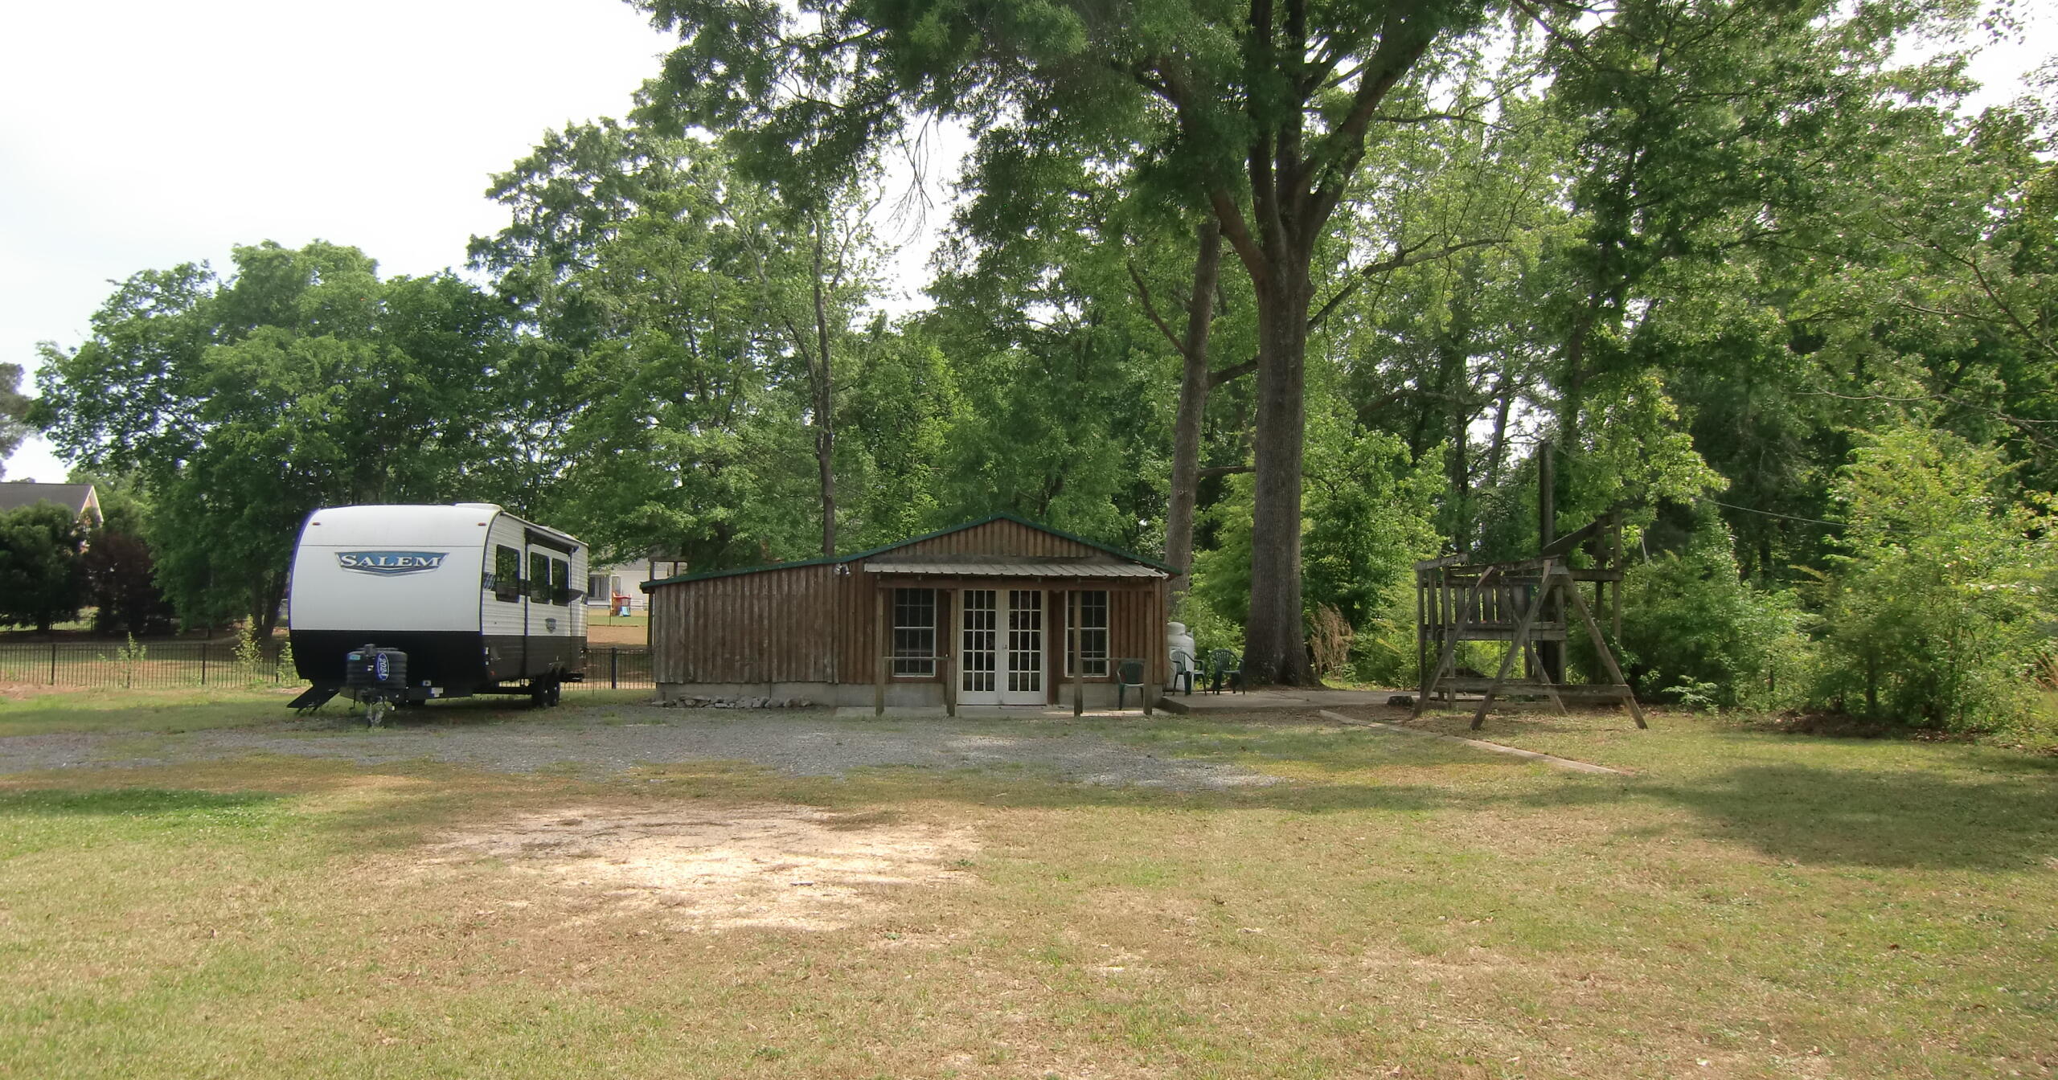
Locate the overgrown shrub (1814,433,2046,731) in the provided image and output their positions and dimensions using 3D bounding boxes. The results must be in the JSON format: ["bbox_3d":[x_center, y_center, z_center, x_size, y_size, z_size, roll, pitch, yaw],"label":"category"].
[{"bbox_3d":[13.404,0.516,21.215,3.600,4.600,3.400,0,-4,0],"label":"overgrown shrub"}]

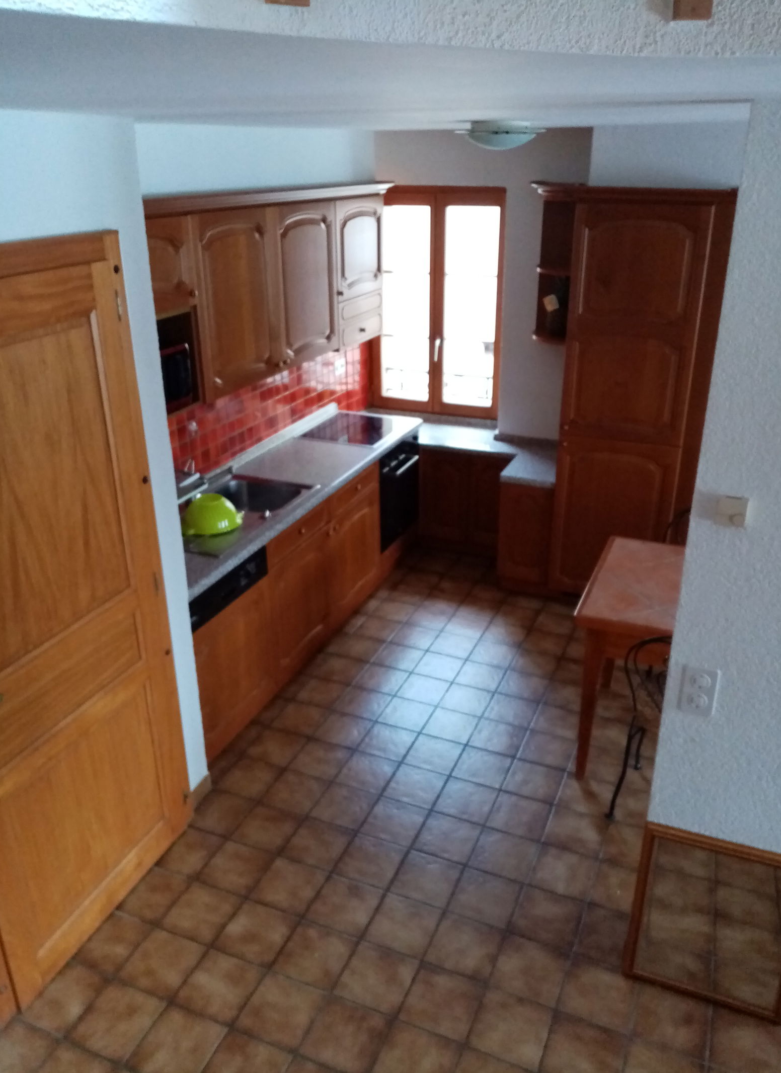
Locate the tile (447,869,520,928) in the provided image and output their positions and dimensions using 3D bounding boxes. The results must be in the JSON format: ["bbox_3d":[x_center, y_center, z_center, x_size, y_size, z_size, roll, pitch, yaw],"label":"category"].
[{"bbox_3d":[0.317,1.214,2.709,0.200,0.010,0.200,9,25,22],"label":"tile"}]

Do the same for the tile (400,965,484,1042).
[{"bbox_3d":[0.150,1.364,2.354,0.195,0.014,0.195,9,26,22],"label":"tile"}]

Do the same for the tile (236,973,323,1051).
[{"bbox_3d":[-0.317,1.374,2.339,0.195,0.014,0.195,9,26,22],"label":"tile"}]

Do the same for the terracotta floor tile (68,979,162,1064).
[{"bbox_3d":[-0.791,1.406,2.331,0.196,0.010,0.196,9,26,22],"label":"terracotta floor tile"}]

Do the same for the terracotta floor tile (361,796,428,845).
[{"bbox_3d":[0.016,1.072,3.024,0.195,0.014,0.195,9,26,22],"label":"terracotta floor tile"}]

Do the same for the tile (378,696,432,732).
[{"bbox_3d":[0.074,0.808,3.653,0.196,0.010,0.196,9,26,22],"label":"tile"}]

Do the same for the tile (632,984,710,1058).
[{"bbox_3d":[0.815,1.383,2.302,0.200,0.010,0.200,9,25,22],"label":"tile"}]

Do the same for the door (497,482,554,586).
[{"bbox_3d":[0.763,-0.018,4.569,0.295,0.576,0.022,9,26,22],"label":"door"}]

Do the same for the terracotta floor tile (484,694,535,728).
[{"bbox_3d":[0.556,0.810,3.748,0.197,0.010,0.197,9,26,22],"label":"terracotta floor tile"}]

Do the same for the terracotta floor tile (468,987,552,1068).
[{"bbox_3d":[0.344,1.387,2.264,0.199,0.012,0.199,10,26,21],"label":"terracotta floor tile"}]

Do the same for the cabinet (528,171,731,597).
[{"bbox_3d":[1.195,-0.703,4.304,0.980,2.211,0.618,10,26,21],"label":"cabinet"}]

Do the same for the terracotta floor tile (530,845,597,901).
[{"bbox_3d":[0.597,1.164,2.789,0.199,0.012,0.199,10,26,21],"label":"terracotta floor tile"}]

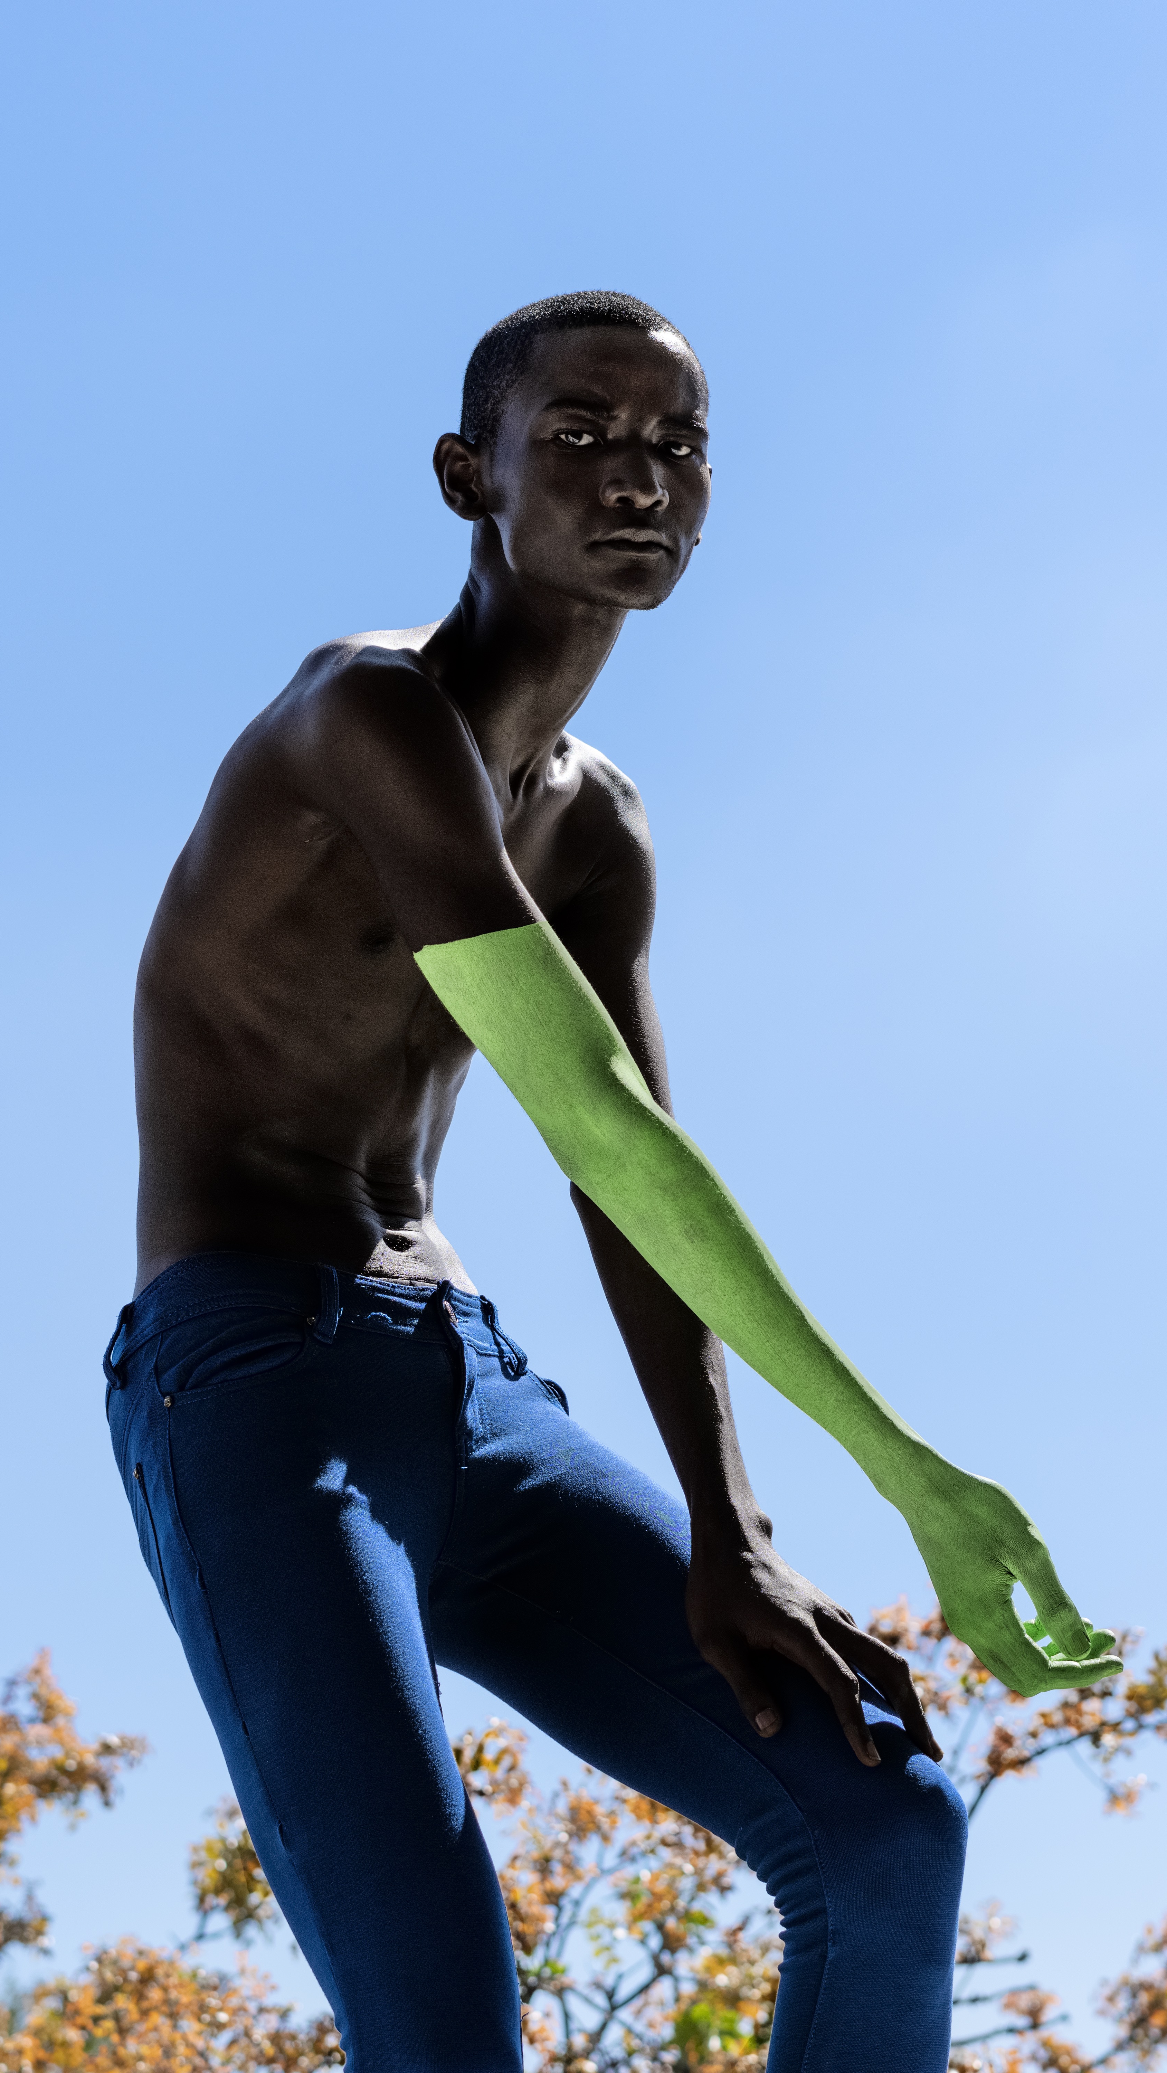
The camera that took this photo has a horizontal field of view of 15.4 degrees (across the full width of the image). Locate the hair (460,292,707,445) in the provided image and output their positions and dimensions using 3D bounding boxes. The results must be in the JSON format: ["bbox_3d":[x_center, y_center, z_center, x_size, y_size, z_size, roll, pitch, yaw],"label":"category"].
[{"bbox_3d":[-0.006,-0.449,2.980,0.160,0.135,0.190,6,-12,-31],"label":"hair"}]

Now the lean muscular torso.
[{"bbox_3d":[-0.110,-0.045,2.970,0.310,0.460,0.410,16,2,36],"label":"lean muscular torso"}]

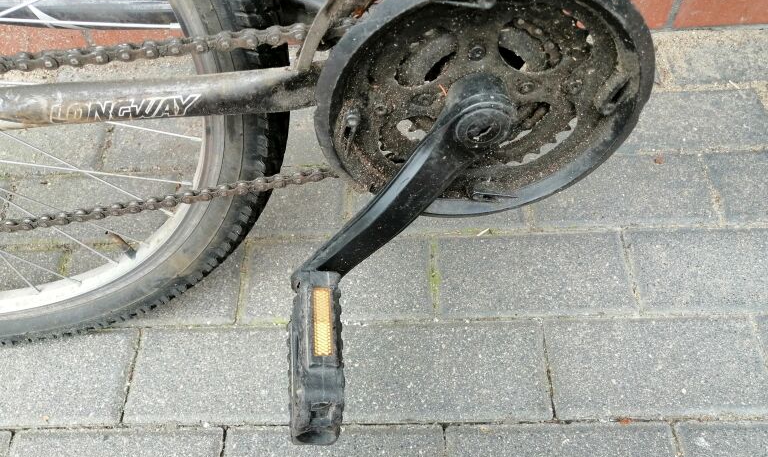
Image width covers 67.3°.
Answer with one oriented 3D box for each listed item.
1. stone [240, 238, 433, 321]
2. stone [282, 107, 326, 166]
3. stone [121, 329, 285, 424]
[{"bbox_3d":[-0.047,0.069,0.631,0.197,0.066,0.097,-2,58,3],"label":"stone"},{"bbox_3d":[-0.043,-0.101,0.735,0.197,0.066,0.097,-2,58,3],"label":"stone"},{"bbox_3d":[-0.143,0.157,0.583,0.197,0.066,0.097,-2,58,3],"label":"stone"}]

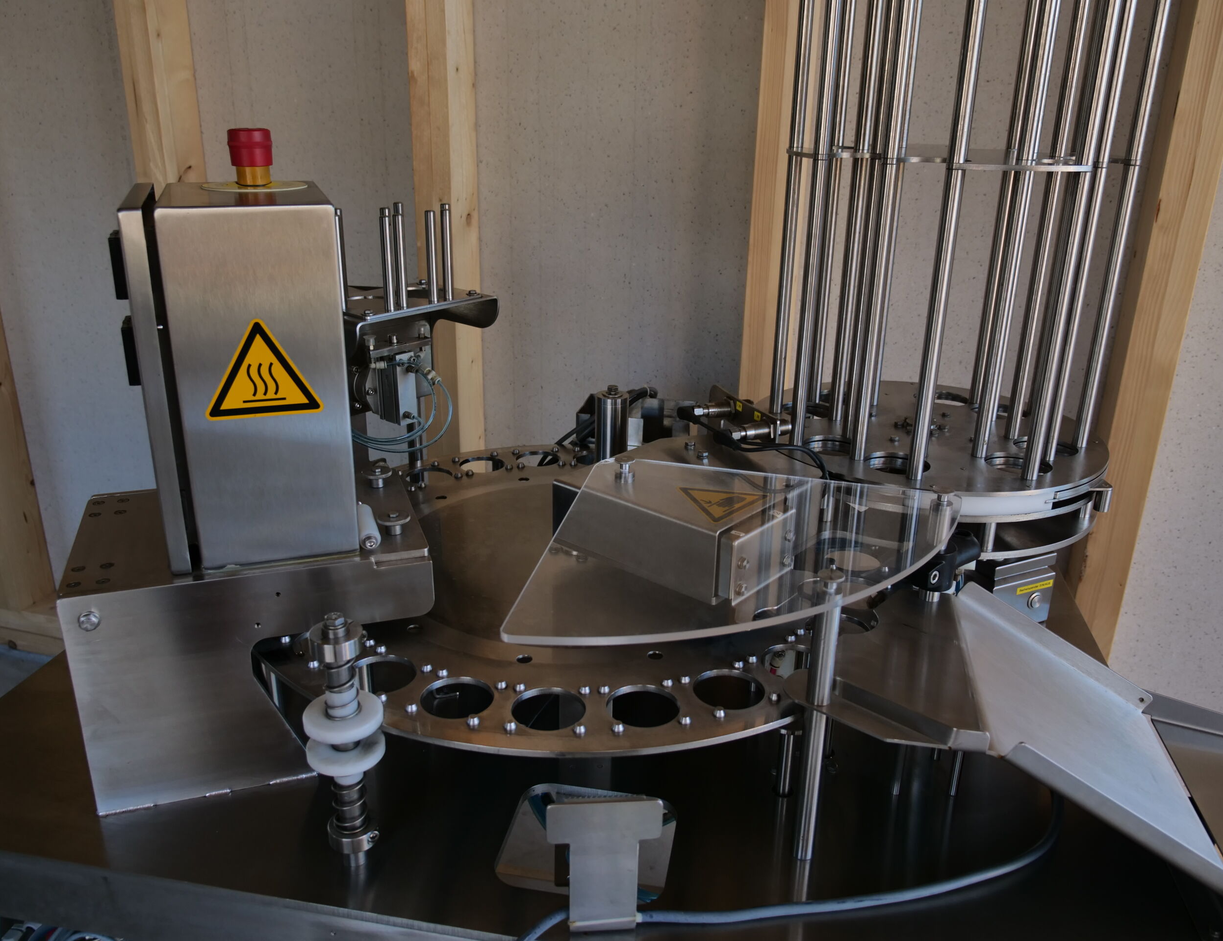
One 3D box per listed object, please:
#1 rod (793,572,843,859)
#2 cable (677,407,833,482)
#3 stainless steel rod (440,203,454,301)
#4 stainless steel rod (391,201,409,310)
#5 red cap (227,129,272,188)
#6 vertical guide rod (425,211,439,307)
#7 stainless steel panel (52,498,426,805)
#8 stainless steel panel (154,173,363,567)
[{"bbox_3d":[0.162,0.200,0.803,0.020,0.265,0.020,-6,22,-19],"label":"rod"},{"bbox_3d":[0.149,-0.032,1.082,0.211,0.032,0.048,16,25,34],"label":"cable"},{"bbox_3d":[-0.181,-0.240,1.121,0.010,0.105,0.010,-6,22,-19],"label":"stainless steel rod"},{"bbox_3d":[-0.221,-0.225,1.070,0.010,0.111,0.010,-6,22,-19],"label":"stainless steel rod"},{"bbox_3d":[-0.316,-0.274,0.890,0.038,0.047,0.038,-6,22,-19],"label":"red cap"},{"bbox_3d":[-0.194,-0.230,1.099,0.010,0.100,0.010,-6,22,-19],"label":"vertical guide rod"},{"bbox_3d":[-0.339,0.146,0.988,0.298,0.212,0.226,-6,22,-19],"label":"stainless steel panel"},{"bbox_3d":[-0.313,-0.095,0.909,0.129,0.297,0.195,-6,22,-19],"label":"stainless steel panel"}]

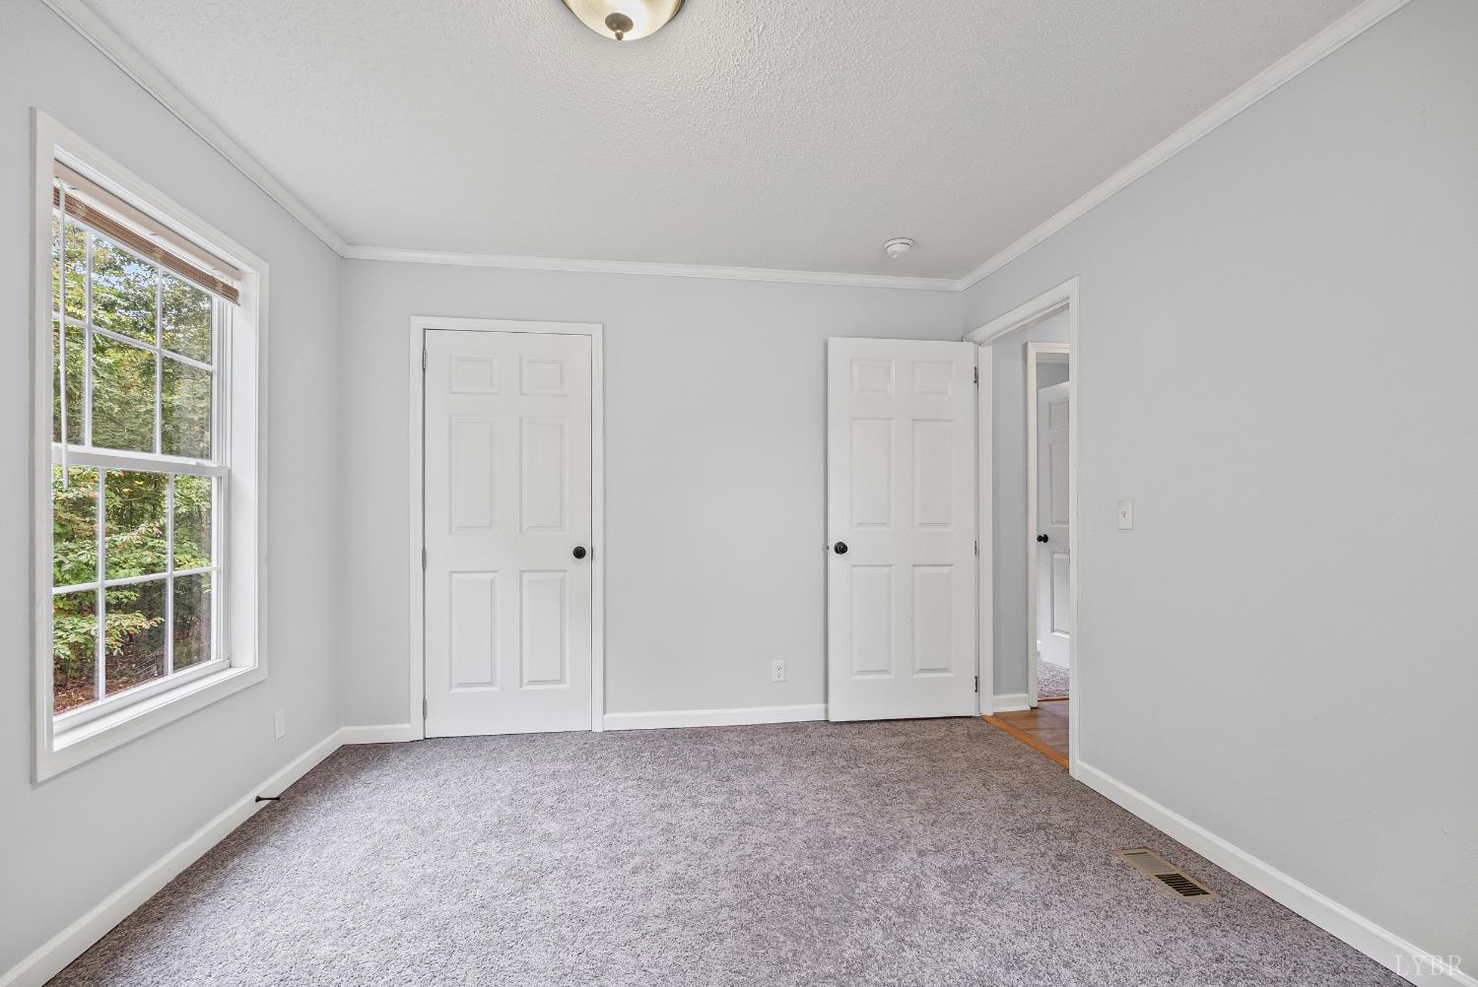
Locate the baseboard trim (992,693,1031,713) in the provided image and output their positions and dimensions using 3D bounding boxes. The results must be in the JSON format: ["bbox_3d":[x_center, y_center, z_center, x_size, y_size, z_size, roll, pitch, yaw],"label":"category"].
[{"bbox_3d":[1.541,1.195,3.755,0.252,0.099,0.020,0,-1,-9],"label":"baseboard trim"}]

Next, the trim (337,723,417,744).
[{"bbox_3d":[-1.774,1.179,3.217,0.335,0.089,0.020,0,-1,-9],"label":"trim"}]

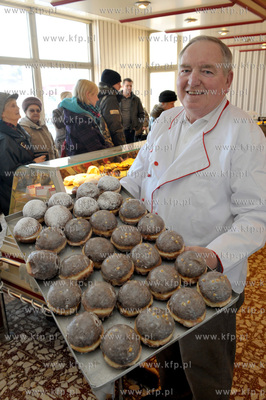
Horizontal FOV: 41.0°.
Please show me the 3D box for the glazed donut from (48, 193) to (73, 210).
[{"bbox_3d":[-0.234,0.007,1.161,0.082,0.051,0.082,-1,37,0],"label":"glazed donut"}]

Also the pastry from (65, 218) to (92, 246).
[{"bbox_3d":[-0.158,0.095,1.037,0.081,0.060,0.081,0,37,0],"label":"pastry"}]

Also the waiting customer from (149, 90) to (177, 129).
[{"bbox_3d":[0.389,-0.610,4.640,0.420,1.560,0.540,6,19,21],"label":"waiting customer"}]

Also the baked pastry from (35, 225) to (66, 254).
[{"bbox_3d":[-0.232,0.115,1.014,0.086,0.055,0.086,-12,36,0],"label":"baked pastry"}]

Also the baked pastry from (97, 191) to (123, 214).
[{"bbox_3d":[-0.073,0.010,1.152,0.085,0.053,0.085,-1,37,0],"label":"baked pastry"}]

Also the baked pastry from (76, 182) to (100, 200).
[{"bbox_3d":[-0.151,-0.028,1.208,0.081,0.050,0.081,-1,37,0],"label":"baked pastry"}]

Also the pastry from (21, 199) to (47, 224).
[{"bbox_3d":[-0.307,0.035,1.117,0.077,0.060,0.077,0,37,0],"label":"pastry"}]

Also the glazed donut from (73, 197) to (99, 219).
[{"bbox_3d":[-0.148,0.026,1.130,0.080,0.060,0.080,0,37,0],"label":"glazed donut"}]

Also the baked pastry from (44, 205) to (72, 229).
[{"bbox_3d":[-0.230,0.050,1.103,0.084,0.054,0.084,-1,37,0],"label":"baked pastry"}]

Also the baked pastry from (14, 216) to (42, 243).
[{"bbox_3d":[-0.309,0.090,1.050,0.085,0.053,0.085,-12,36,0],"label":"baked pastry"}]

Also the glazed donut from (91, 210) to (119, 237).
[{"bbox_3d":[-0.086,0.072,1.069,0.082,0.060,0.082,0,37,0],"label":"glazed donut"}]

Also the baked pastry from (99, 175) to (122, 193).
[{"bbox_3d":[-0.081,-0.052,1.235,0.078,0.060,0.078,0,37,0],"label":"baked pastry"}]

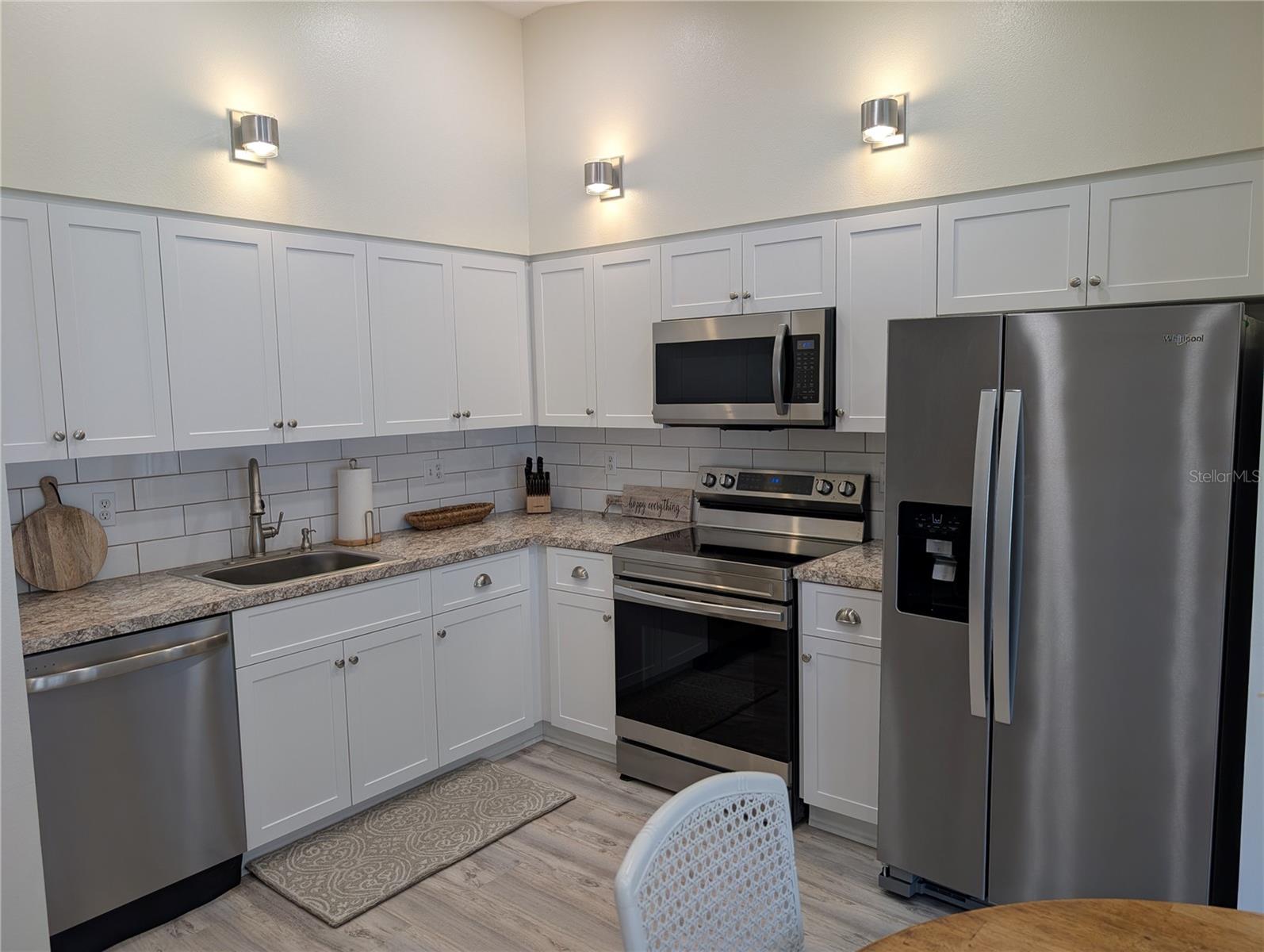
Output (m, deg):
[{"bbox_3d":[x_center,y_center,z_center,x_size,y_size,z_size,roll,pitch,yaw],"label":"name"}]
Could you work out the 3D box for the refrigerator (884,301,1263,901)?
[{"bbox_3d":[1.270,0.396,2.572,0.832,1.705,0.810,4,8,39],"label":"refrigerator"}]

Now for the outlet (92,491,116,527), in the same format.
[{"bbox_3d":[-1.763,0.112,2.933,0.010,0.114,0.070,4,8,39],"label":"outlet"}]

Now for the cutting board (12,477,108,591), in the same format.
[{"bbox_3d":[-1.838,0.183,2.808,0.020,0.370,0.283,-2,6,39],"label":"cutting board"}]

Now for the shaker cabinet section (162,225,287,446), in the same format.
[{"bbox_3d":[-1.479,-0.469,3.023,0.325,0.731,0.375,4,8,39],"label":"shaker cabinet section"}]

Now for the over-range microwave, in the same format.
[{"bbox_3d":[0.494,-0.405,3.416,0.757,0.420,0.420,4,8,39],"label":"over-range microwave"}]

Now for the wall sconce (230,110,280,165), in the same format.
[{"bbox_3d":[-1.365,-1.247,3.203,0.150,0.184,0.125,4,8,39],"label":"wall sconce"}]

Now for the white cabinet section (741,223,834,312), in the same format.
[{"bbox_3d":[0.664,-0.758,3.286,0.379,0.296,0.325,4,8,39],"label":"white cabinet section"}]

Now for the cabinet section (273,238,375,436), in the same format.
[{"bbox_3d":[-1.242,-0.505,3.312,0.325,0.731,0.377,4,8,39],"label":"cabinet section"}]

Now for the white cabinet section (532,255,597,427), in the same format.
[{"bbox_3d":[-0.195,-0.600,4.012,0.367,0.731,0.325,4,8,39],"label":"white cabinet section"}]

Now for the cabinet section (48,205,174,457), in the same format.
[{"bbox_3d":[-1.693,-0.437,2.763,0.325,0.731,0.302,4,8,39],"label":"cabinet section"}]

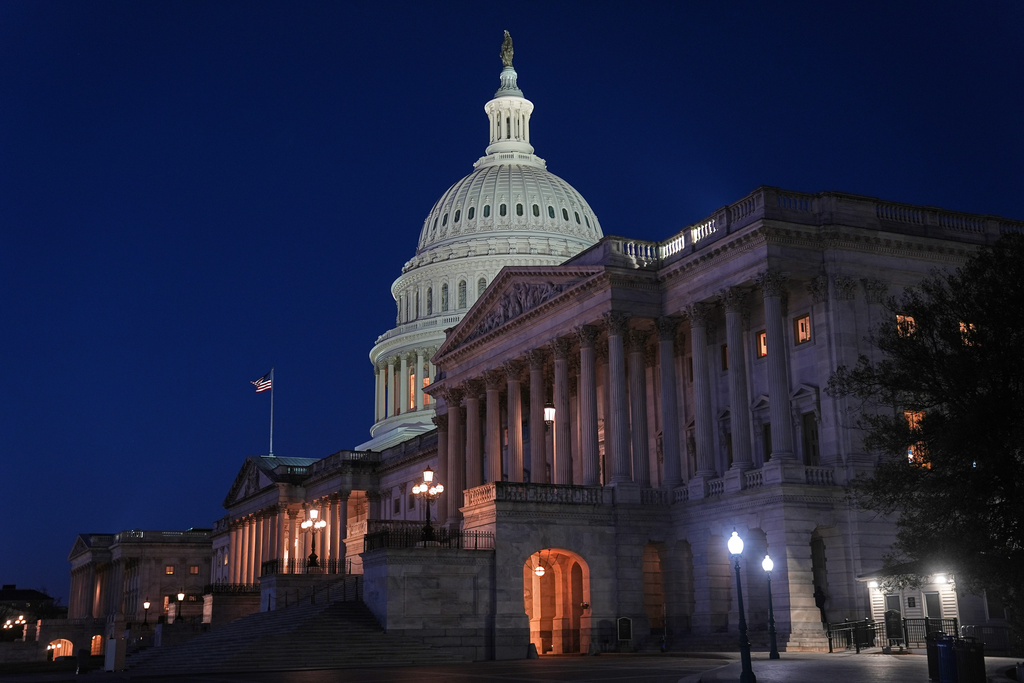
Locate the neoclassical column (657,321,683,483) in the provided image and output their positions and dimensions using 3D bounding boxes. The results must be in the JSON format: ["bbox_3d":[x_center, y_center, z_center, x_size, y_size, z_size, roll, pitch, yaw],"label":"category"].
[{"bbox_3d":[8.554,3.414,71.099,1.040,9.182,1.040,-1,-14,0],"label":"neoclassical column"}]

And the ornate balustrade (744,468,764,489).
[{"bbox_3d":[12.099,6.706,63.659,0.420,0.880,1.870,6,-15,-25],"label":"ornate balustrade"}]

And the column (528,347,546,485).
[{"bbox_3d":[1.579,5.212,77.786,1.040,9.182,1.040,-1,-14,0],"label":"column"}]

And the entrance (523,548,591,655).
[{"bbox_3d":[2.006,12.842,64.271,3.620,5.200,1.150,6,-15,-25],"label":"entrance"}]

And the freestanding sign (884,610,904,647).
[{"bbox_3d":[15.572,11.772,53.300,0.780,1.640,0.400,5,-15,-25],"label":"freestanding sign"}]

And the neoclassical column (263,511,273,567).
[{"bbox_3d":[-29.151,24.459,155.030,1.220,9.157,1.220,6,-15,-25],"label":"neoclassical column"}]

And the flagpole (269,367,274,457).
[{"bbox_3d":[-29.925,8.740,163.153,0.300,11.147,0.300,6,-15,-26],"label":"flagpole"}]

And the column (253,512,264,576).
[{"bbox_3d":[-30.905,25.371,159.739,1.250,9.250,1.250,6,-15,-25],"label":"column"}]

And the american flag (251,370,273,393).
[{"bbox_3d":[-32.140,5.171,167.885,2.900,2.800,0.900,-6,-14,18],"label":"american flag"}]

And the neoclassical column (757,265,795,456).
[{"bbox_3d":[12.875,1.233,63.577,1.250,9.250,1.250,-1,-14,0],"label":"neoclassical column"}]

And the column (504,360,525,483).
[{"bbox_3d":[0.214,5.908,80.489,1.040,9.182,1.040,6,-15,-26],"label":"column"}]

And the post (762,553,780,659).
[{"bbox_3d":[9.780,10.046,49.590,0.420,3.848,0.420,-1,-14,0],"label":"post"}]

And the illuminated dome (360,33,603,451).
[{"bbox_3d":[-0.056,-14.806,184.300,41.331,63.523,41.331,6,-15,-26],"label":"illuminated dome"}]

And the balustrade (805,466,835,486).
[{"bbox_3d":[14.558,6.337,61.613,1.751,0.937,0.380,6,-15,-26],"label":"balustrade"}]

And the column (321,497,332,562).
[{"bbox_3d":[-20.924,21.993,146.545,1.250,9.250,1.250,6,-15,-25],"label":"column"}]

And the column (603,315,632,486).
[{"bbox_3d":[5.752,3.070,70.642,1.250,9.250,1.250,-1,-14,0],"label":"column"}]

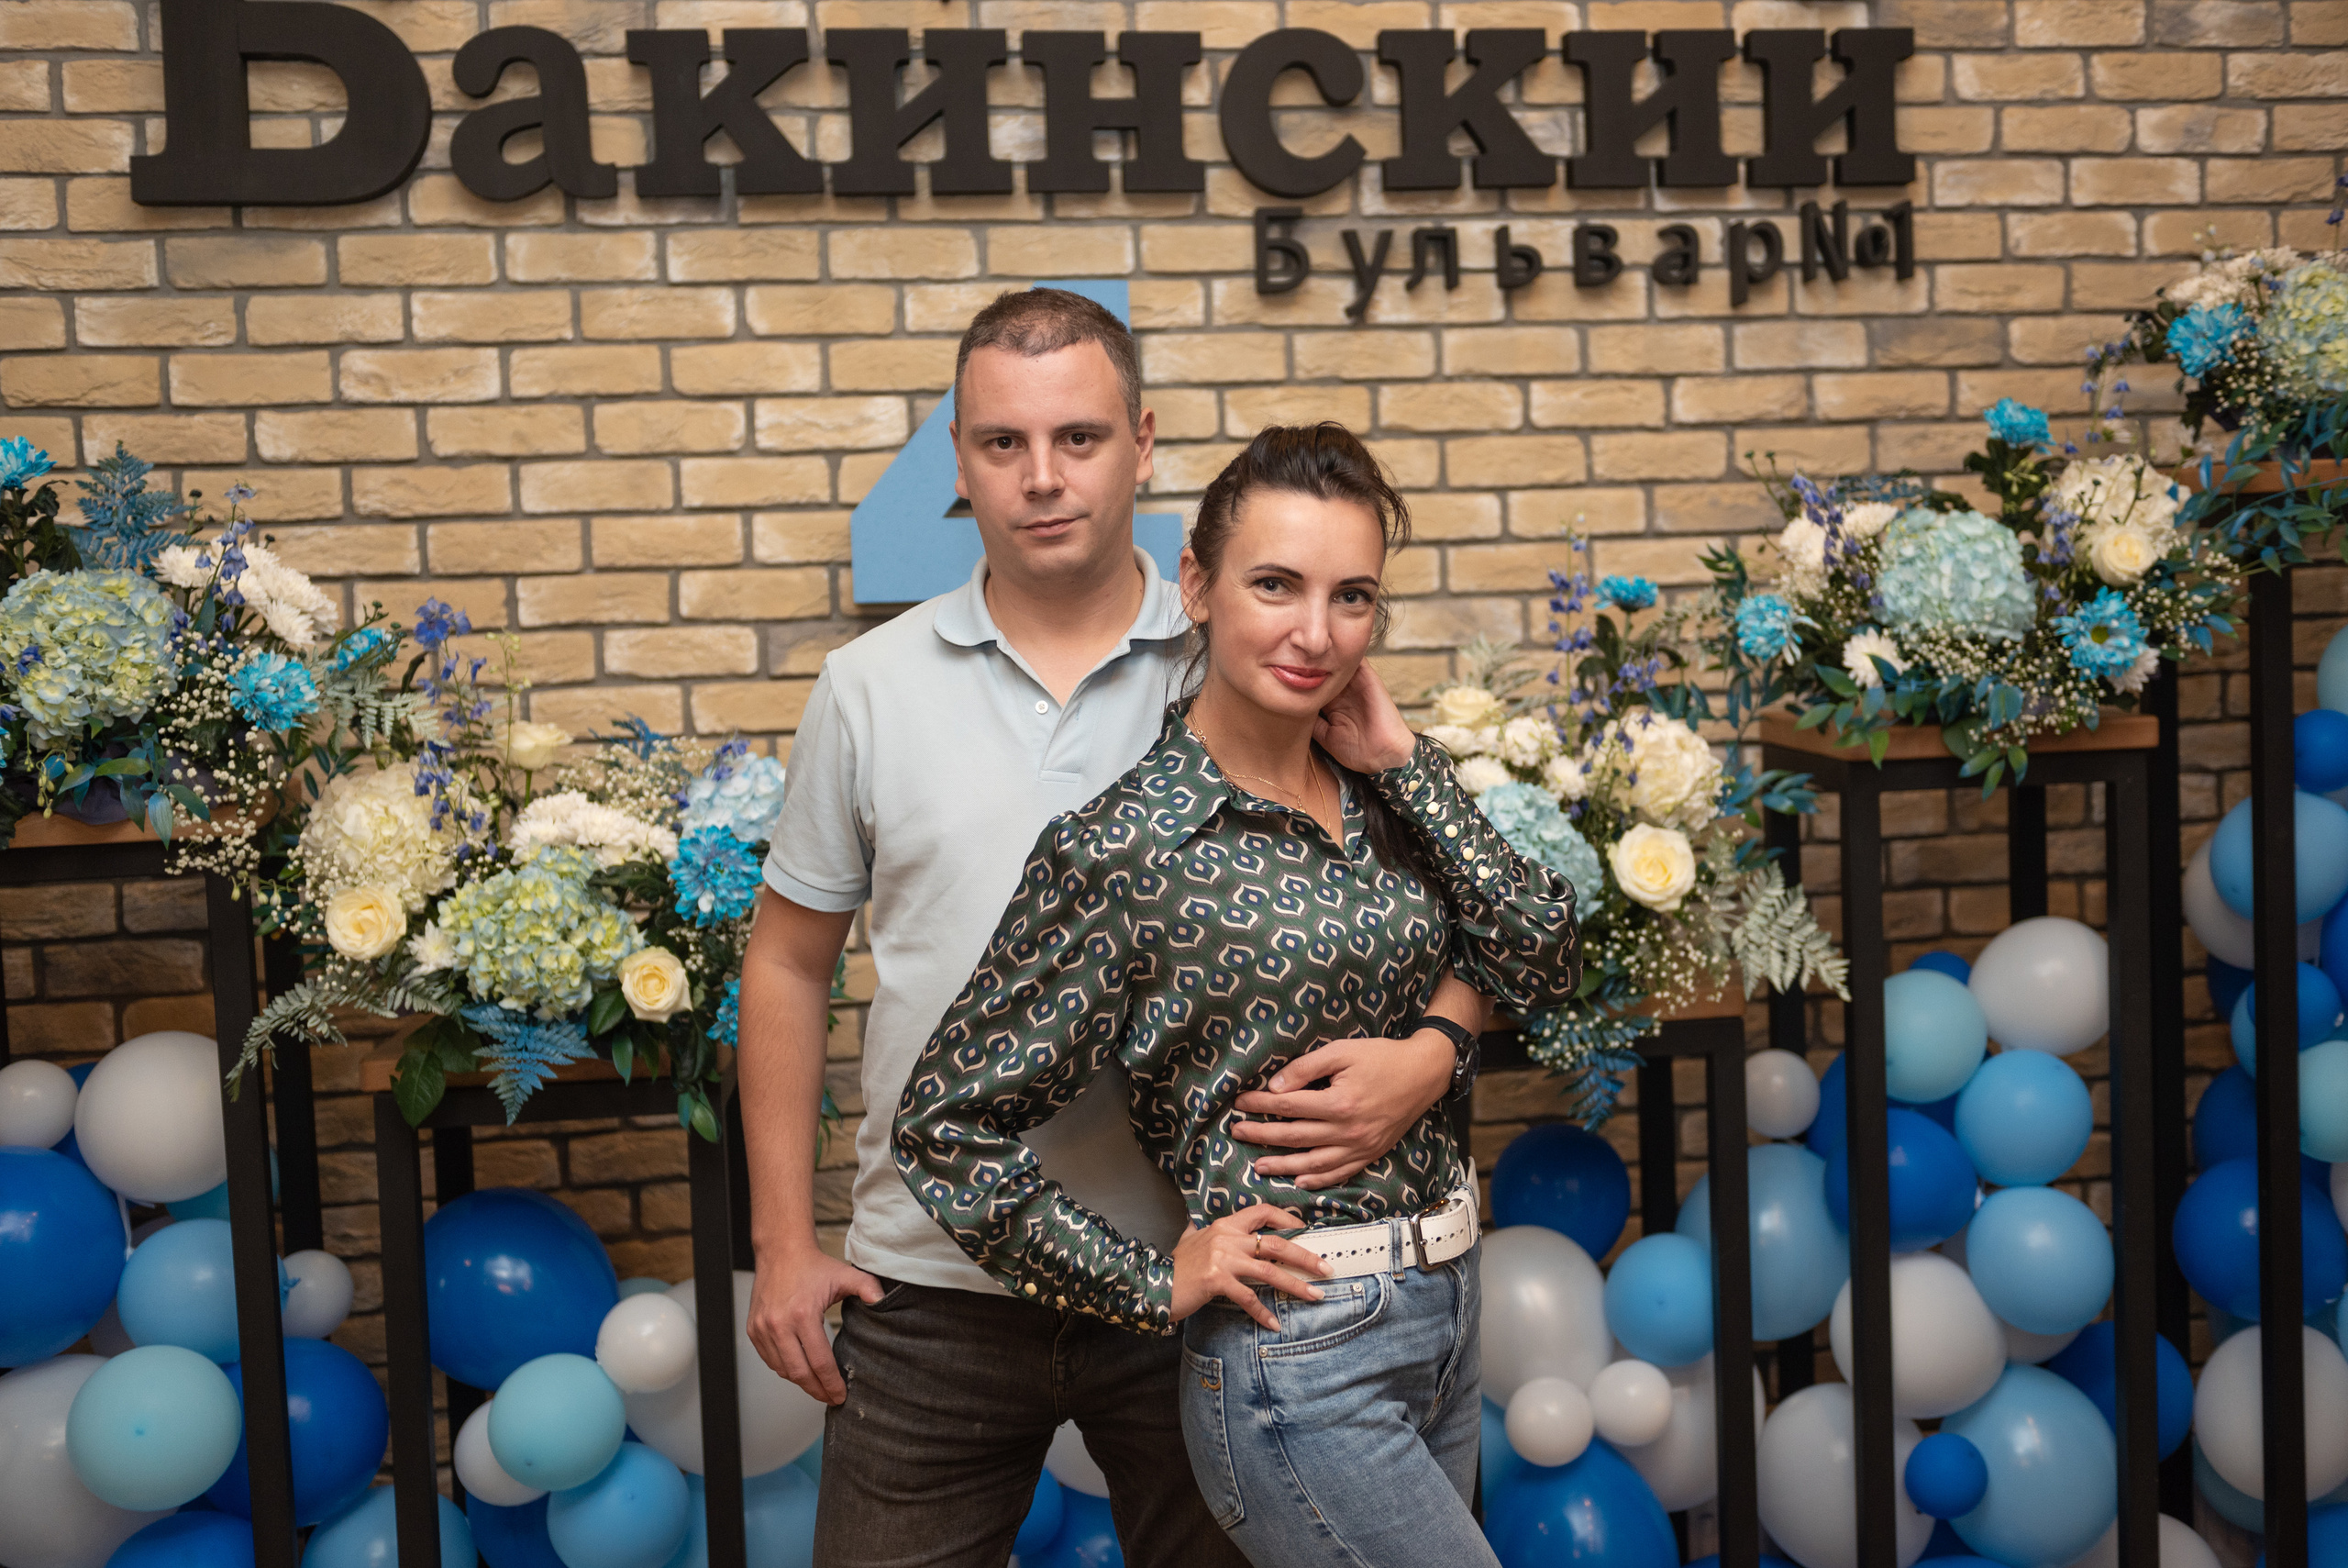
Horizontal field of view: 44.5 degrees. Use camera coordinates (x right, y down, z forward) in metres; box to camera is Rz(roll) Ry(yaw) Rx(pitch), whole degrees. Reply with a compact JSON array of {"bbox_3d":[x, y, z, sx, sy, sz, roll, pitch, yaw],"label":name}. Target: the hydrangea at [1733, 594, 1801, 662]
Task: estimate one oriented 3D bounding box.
[{"bbox_3d":[0.653,-0.174,3.159,0.077,0.075,0.065,0,4,32],"label":"hydrangea"}]

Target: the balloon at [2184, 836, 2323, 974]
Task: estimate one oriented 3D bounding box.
[{"bbox_3d":[1.517,0.166,4.020,0.196,0.193,0.200,-1,4,21],"label":"balloon"}]

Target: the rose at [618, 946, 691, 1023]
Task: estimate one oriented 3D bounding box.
[{"bbox_3d":[-0.581,0.225,3.208,0.082,0.085,0.066,-3,4,-10],"label":"rose"}]

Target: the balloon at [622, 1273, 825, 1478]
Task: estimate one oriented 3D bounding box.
[{"bbox_3d":[-0.532,0.699,3.393,0.243,0.243,0.243,-3,4,-10],"label":"balloon"}]

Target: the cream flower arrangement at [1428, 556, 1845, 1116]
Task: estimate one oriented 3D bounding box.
[{"bbox_3d":[0.562,0.059,3.643,0.582,0.740,0.500,-3,4,-5],"label":"cream flower arrangement"}]

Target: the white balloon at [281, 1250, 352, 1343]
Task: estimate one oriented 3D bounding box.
[{"bbox_3d":[-1.001,0.593,3.330,0.100,0.104,0.105,-3,3,-17],"label":"white balloon"}]

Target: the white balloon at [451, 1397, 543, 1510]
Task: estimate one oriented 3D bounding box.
[{"bbox_3d":[-0.679,0.681,2.921,0.108,0.112,0.108,-3,4,-14],"label":"white balloon"}]

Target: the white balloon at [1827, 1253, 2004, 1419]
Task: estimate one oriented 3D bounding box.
[{"bbox_3d":[0.995,0.741,3.850,0.232,0.224,0.225,-1,3,14],"label":"white balloon"}]

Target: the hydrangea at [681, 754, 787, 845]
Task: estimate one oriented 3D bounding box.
[{"bbox_3d":[-0.501,0.023,3.385,0.160,0.117,0.150,-3,4,-10],"label":"hydrangea"}]

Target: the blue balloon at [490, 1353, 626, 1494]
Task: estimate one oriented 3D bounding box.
[{"bbox_3d":[-0.609,0.632,2.837,0.136,0.138,0.136,-3,4,-13],"label":"blue balloon"}]

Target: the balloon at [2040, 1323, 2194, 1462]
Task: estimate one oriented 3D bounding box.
[{"bbox_3d":[1.274,0.827,3.880,0.208,0.208,0.208,-1,4,18],"label":"balloon"}]

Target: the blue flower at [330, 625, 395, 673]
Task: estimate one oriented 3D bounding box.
[{"bbox_3d":[-0.900,-0.149,3.190,0.076,0.048,0.074,-26,6,-5],"label":"blue flower"}]

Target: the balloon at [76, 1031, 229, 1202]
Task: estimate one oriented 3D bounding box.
[{"bbox_3d":[-1.134,0.377,3.238,0.207,0.192,0.200,-3,4,-10],"label":"balloon"}]

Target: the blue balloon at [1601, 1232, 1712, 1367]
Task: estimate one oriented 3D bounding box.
[{"bbox_3d":[0.634,0.658,3.661,0.175,0.171,0.173,-3,4,-10],"label":"blue balloon"}]

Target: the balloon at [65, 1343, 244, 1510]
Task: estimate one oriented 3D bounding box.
[{"bbox_3d":[-0.987,0.622,2.778,0.172,0.162,0.169,-4,4,-20],"label":"balloon"}]

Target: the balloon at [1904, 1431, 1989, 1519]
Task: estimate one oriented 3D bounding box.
[{"bbox_3d":[1.002,0.895,3.720,0.107,0.114,0.111,-1,3,15],"label":"balloon"}]

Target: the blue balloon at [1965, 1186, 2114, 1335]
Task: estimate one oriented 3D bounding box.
[{"bbox_3d":[0.979,0.540,3.250,0.170,0.168,0.168,-1,4,17],"label":"blue balloon"}]

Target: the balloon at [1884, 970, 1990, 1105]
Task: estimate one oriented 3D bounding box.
[{"bbox_3d":[0.963,0.326,3.695,0.175,0.172,0.173,-3,4,-10],"label":"balloon"}]

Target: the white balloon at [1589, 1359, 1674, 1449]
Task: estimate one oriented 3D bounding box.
[{"bbox_3d":[0.586,0.794,3.676,0.109,0.114,0.112,-2,4,9],"label":"white balloon"}]

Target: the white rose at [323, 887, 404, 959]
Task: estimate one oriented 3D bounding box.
[{"bbox_3d":[-0.896,0.153,3.177,0.089,0.085,0.075,-4,4,-18],"label":"white rose"}]

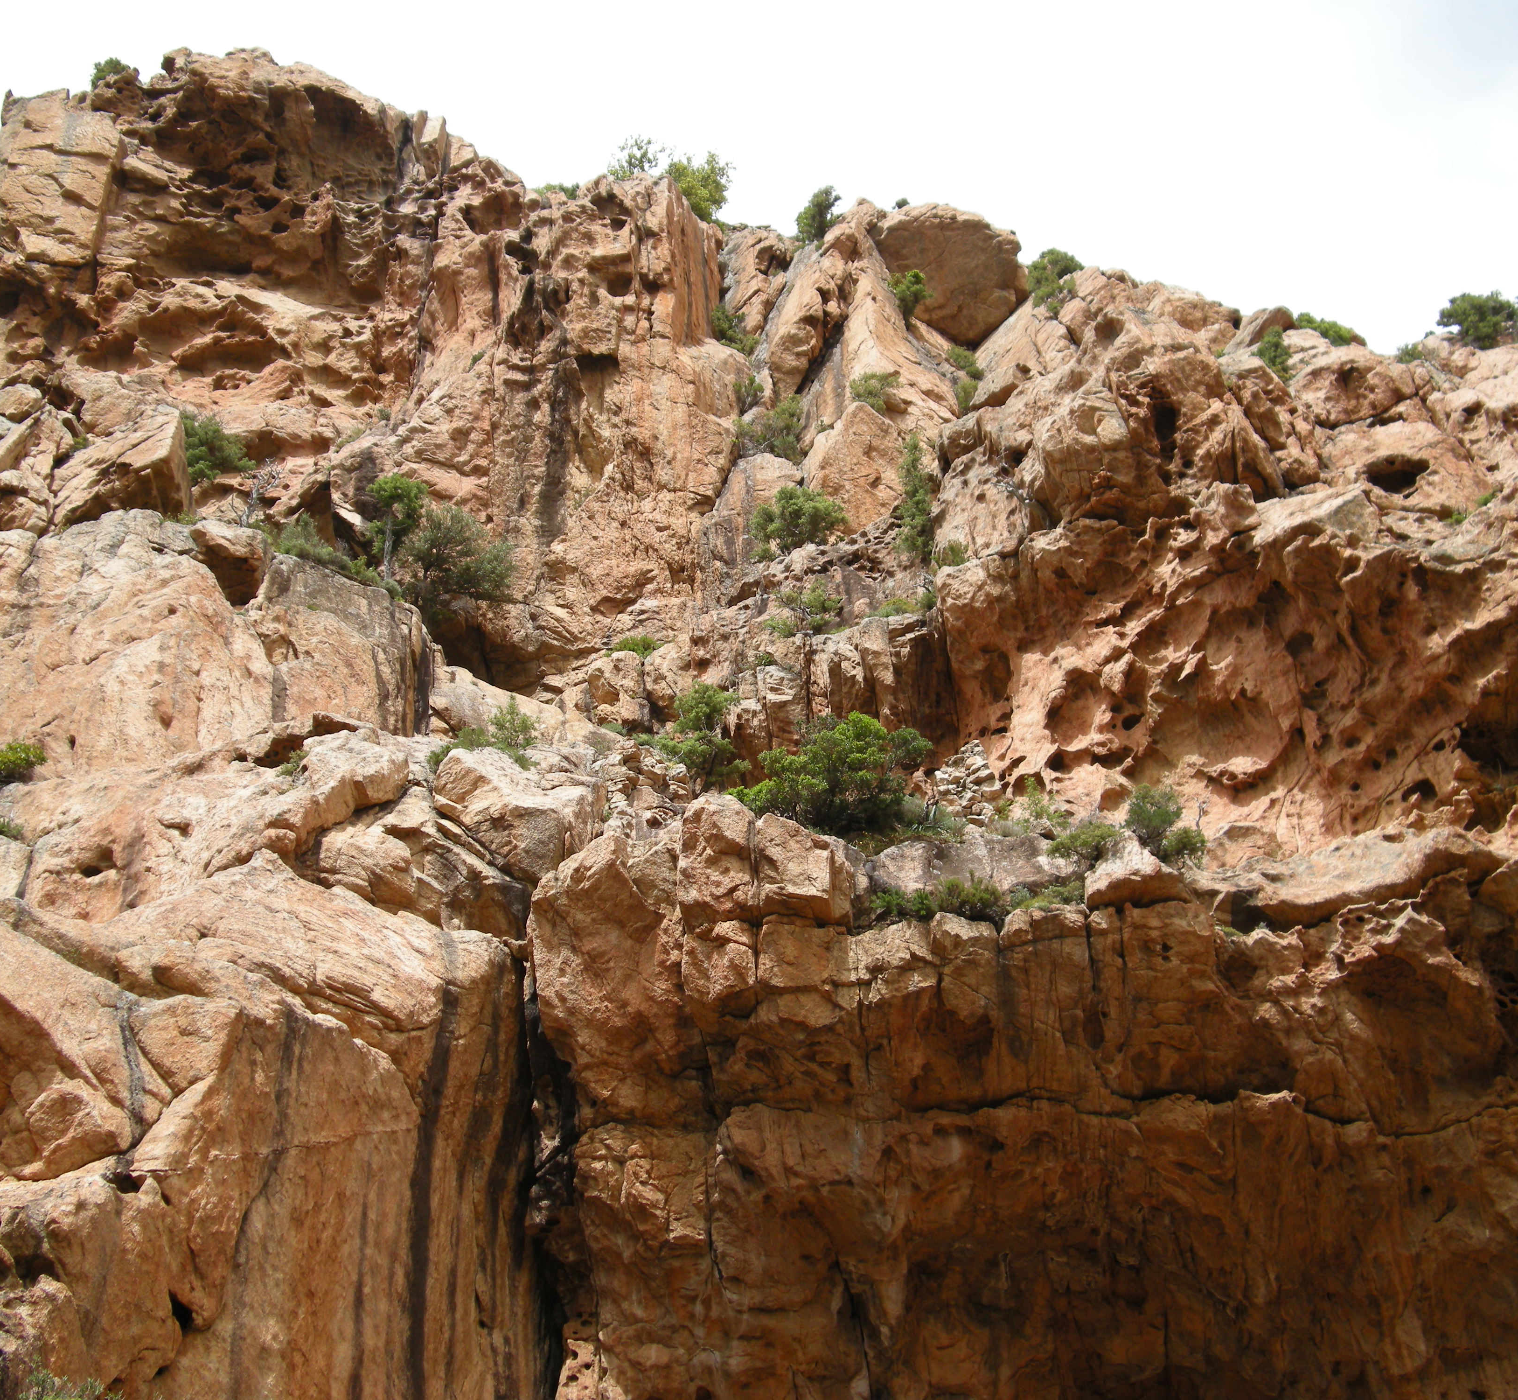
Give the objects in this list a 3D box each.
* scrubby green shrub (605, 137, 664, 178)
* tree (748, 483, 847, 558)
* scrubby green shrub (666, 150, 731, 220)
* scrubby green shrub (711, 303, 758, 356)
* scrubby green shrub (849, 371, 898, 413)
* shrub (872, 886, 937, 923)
[{"bbox_3d":[-3.479,-15.103,56.000,1.596,1.381,1.437,0,-22,0],"label":"scrubby green shrub"},{"bbox_3d":[0.865,-4.107,45.500,2.162,1.520,1.837,0,-22,0],"label":"tree"},{"bbox_3d":[-1.648,-14.090,55.000,1.809,2.121,1.628,0,-22,0],"label":"scrubby green shrub"},{"bbox_3d":[-0.561,-8.633,46.500,1.090,1.100,0.980,0,-27,0],"label":"scrubby green shrub"},{"bbox_3d":[2.524,-6.786,44.000,1.090,0.780,0.930,0,-27,0],"label":"scrubby green shrub"},{"bbox_3d":[2.229,3.165,30.500,1.000,0.560,0.750,0,-27,0],"label":"shrub"}]

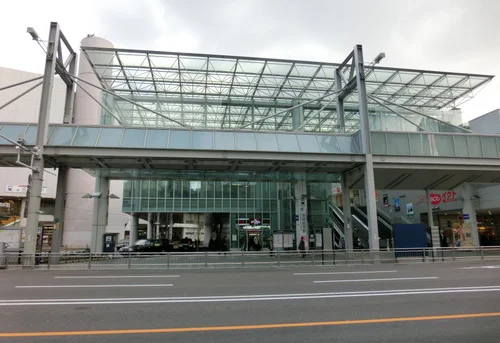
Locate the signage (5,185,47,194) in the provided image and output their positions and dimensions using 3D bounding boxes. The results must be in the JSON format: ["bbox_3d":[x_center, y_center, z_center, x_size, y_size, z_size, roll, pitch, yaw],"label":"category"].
[{"bbox_3d":[-23.827,1.933,37.008,3.732,0.800,0.150,4,-12,-22],"label":"signage"}]

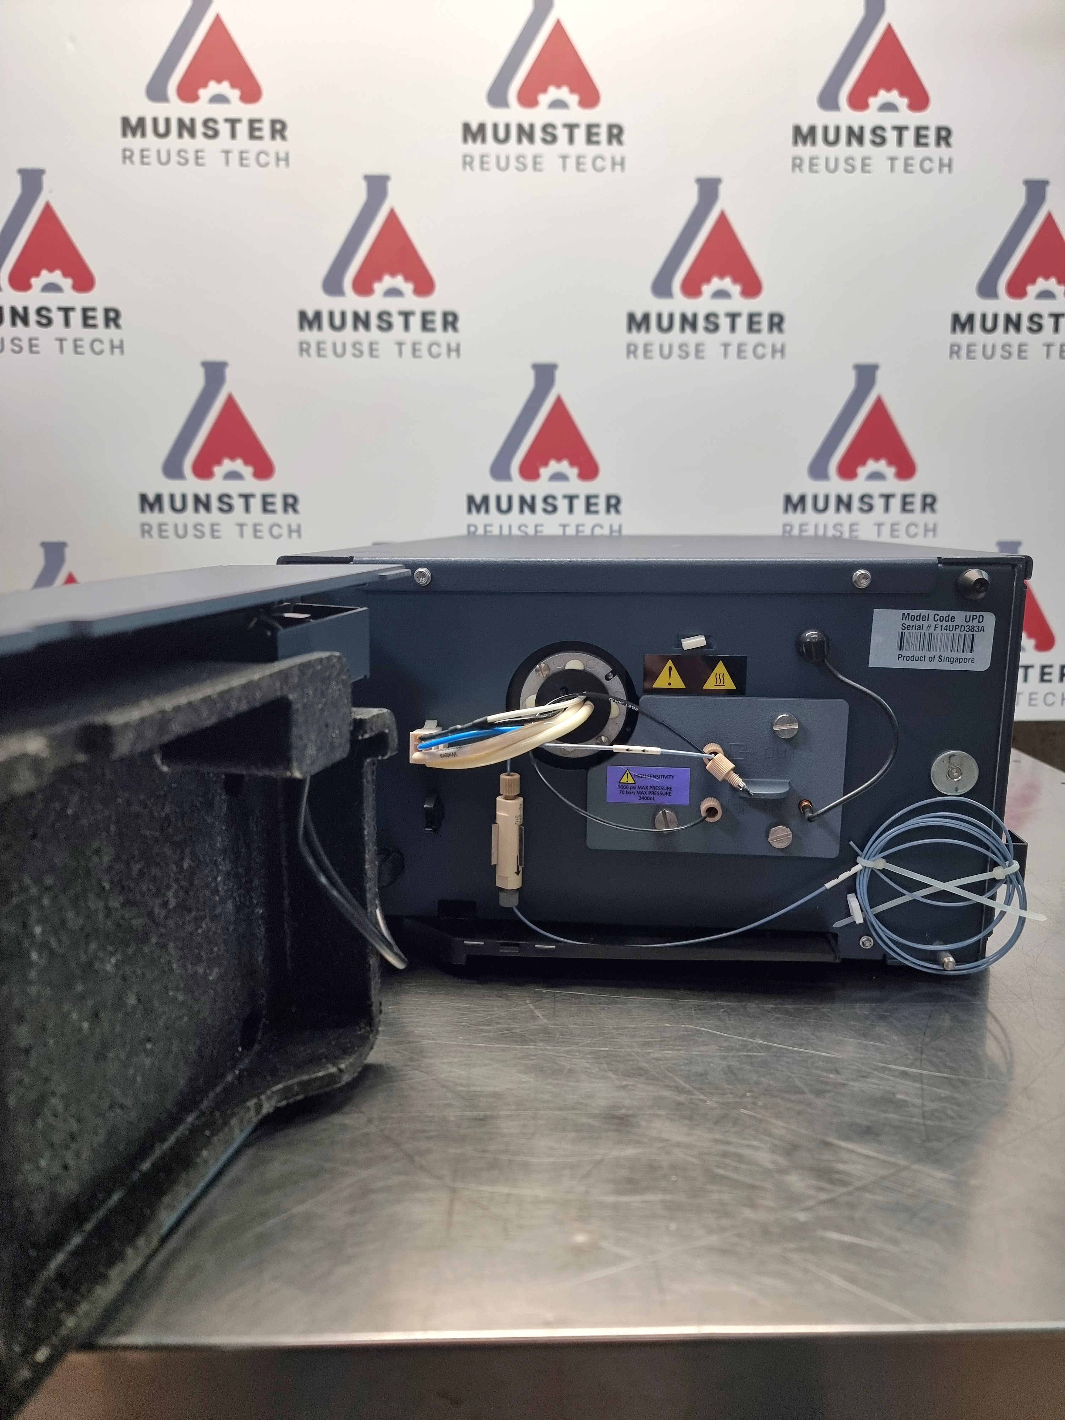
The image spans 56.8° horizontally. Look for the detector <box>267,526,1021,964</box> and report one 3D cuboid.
[{"bbox_3d":[0.076,-0.018,0.705,0.345,0.200,0.500,1,11,6],"label":"detector"}]

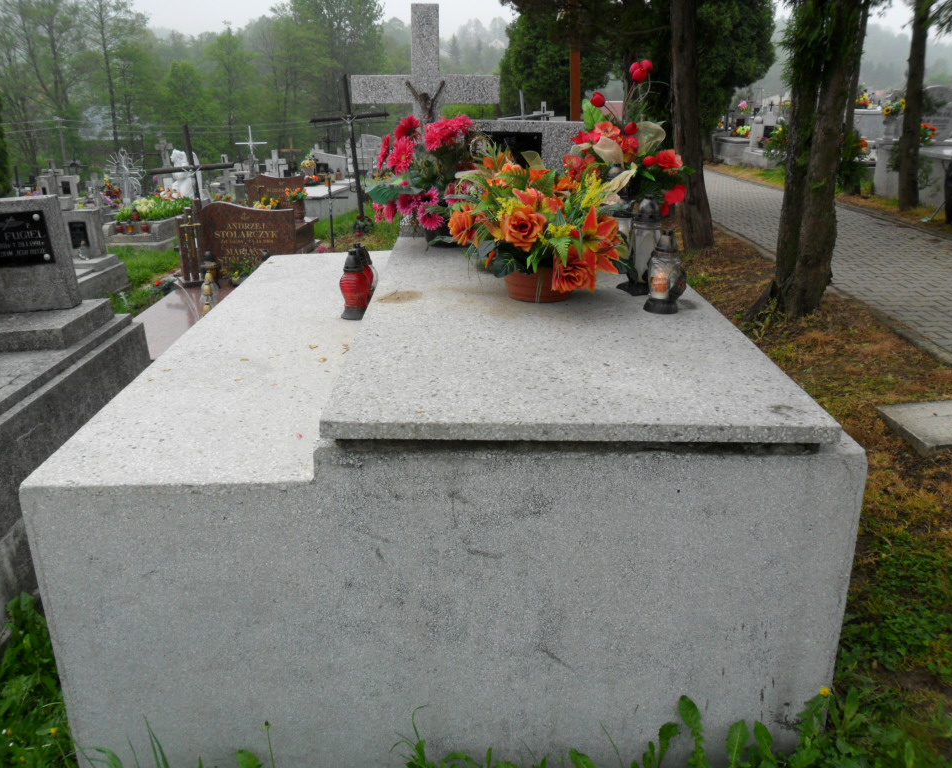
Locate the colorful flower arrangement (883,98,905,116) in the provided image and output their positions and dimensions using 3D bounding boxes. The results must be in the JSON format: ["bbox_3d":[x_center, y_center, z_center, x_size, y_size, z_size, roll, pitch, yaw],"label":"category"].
[{"bbox_3d":[5.624,-3.698,10.683,0.360,0.270,0.330,0,21,0],"label":"colorful flower arrangement"}]

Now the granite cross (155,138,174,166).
[{"bbox_3d":[-5.551,-4.119,14.210,0.340,0.580,0.130,0,20,0],"label":"granite cross"}]

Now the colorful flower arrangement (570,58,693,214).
[{"bbox_3d":[0.569,-0.876,3.027,0.440,0.676,0.370,0,20,0],"label":"colorful flower arrangement"}]

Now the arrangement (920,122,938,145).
[{"bbox_3d":[6.654,-3.685,11.798,0.310,0.350,0.290,0,20,0],"label":"arrangement"}]

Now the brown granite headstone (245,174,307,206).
[{"bbox_3d":[-1.900,-1.783,7.538,0.580,0.400,0.090,2,21,5],"label":"brown granite headstone"}]

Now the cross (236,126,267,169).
[{"bbox_3d":[-3.586,-3.762,12.758,0.510,0.700,0.070,0,20,0],"label":"cross"}]

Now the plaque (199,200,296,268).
[{"bbox_3d":[-1.520,-0.948,5.337,0.638,0.507,0.090,0,20,0],"label":"plaque"}]

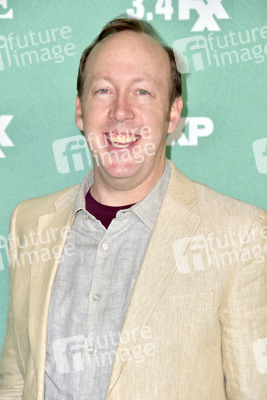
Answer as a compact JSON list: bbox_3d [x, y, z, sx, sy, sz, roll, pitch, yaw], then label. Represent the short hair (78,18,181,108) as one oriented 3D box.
[{"bbox_3d":[-0.005,-0.208,2.580,0.170,0.170,0.190,2,-4,6],"label":"short hair"}]

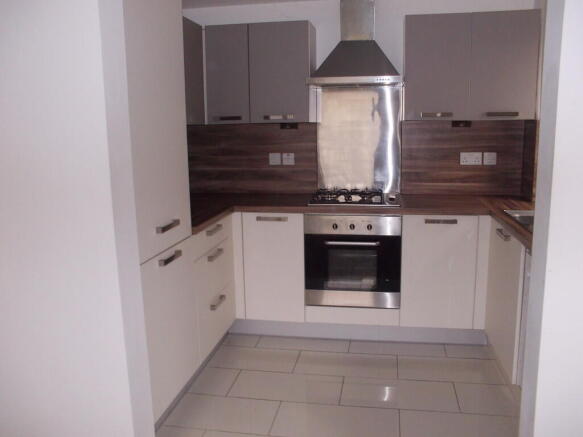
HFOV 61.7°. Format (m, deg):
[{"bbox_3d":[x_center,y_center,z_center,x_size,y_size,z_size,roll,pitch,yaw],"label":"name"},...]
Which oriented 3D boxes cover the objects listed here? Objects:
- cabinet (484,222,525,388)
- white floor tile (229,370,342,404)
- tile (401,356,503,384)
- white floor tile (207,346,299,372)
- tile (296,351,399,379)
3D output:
[{"bbox_3d":[1.394,0.402,2.522,0.570,0.714,0.607,1,10,10],"label":"cabinet"},{"bbox_3d":[-0.023,0.929,2.690,0.599,0.012,0.300,1,10,10],"label":"white floor tile"},{"bbox_3d":[0.907,0.876,2.801,0.585,0.010,0.299,0,10,11],"label":"tile"},{"bbox_3d":[-0.244,0.870,3.017,0.565,0.010,0.299,0,10,11],"label":"white floor tile"},{"bbox_3d":[0.327,0.873,2.910,0.596,0.010,0.299,0,10,11],"label":"tile"}]

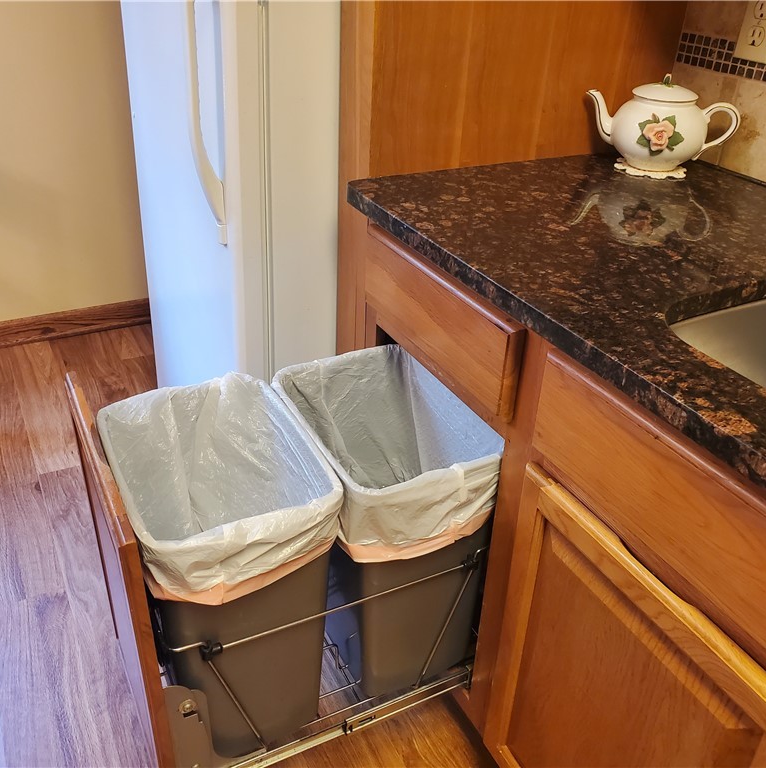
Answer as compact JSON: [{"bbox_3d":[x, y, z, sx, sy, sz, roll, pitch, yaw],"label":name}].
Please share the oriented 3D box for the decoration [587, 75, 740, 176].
[{"bbox_3d":[0.461,-0.433,1.273,0.240,0.140,0.165,6,31,5],"label":"decoration"}]

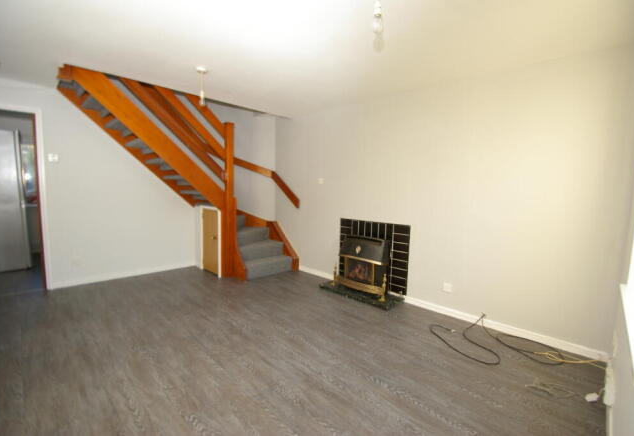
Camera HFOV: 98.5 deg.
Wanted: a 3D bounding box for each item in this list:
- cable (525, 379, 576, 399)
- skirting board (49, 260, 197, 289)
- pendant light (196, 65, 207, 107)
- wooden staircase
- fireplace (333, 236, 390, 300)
[{"bbox_3d":[1.425,1.038,1.667,0.224,0.018,0.146,5,6,44],"label":"cable"},{"bbox_3d":[-2.525,0.768,3.773,0.018,0.076,1.633,5,6,44],"label":"skirting board"},{"bbox_3d":[-1.060,-1.210,2.519,0.090,0.352,0.090,5,6,44],"label":"pendant light"},{"bbox_3d":[-1.618,-0.345,3.655,1.323,2.346,2.611,5,6,44],"label":"wooden staircase"},{"bbox_3d":[0.514,0.554,3.268,0.713,0.616,0.270,5,6,44],"label":"fireplace"}]

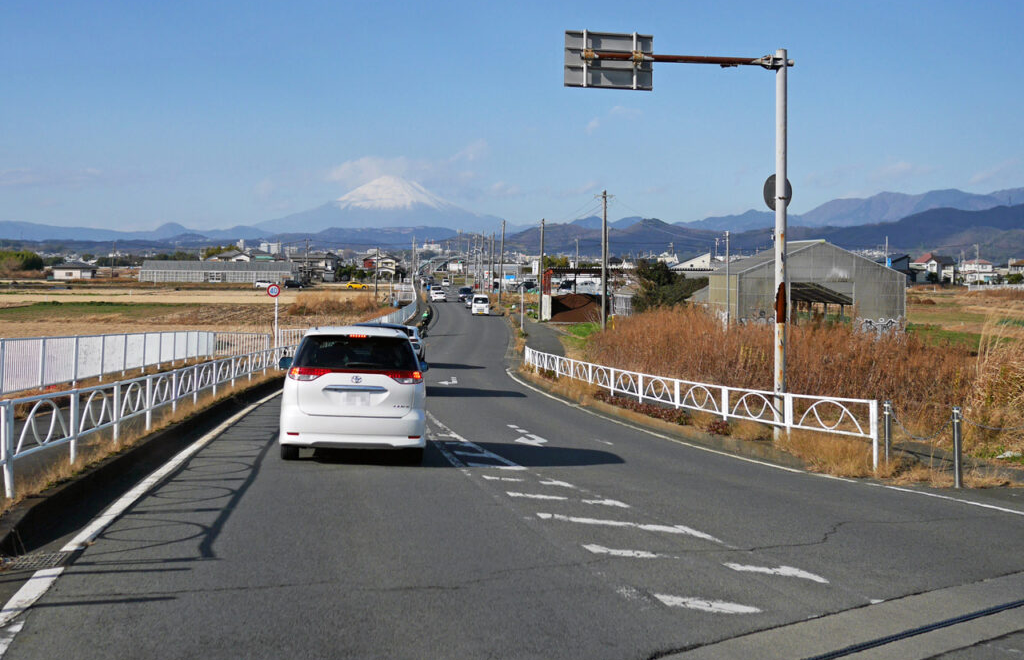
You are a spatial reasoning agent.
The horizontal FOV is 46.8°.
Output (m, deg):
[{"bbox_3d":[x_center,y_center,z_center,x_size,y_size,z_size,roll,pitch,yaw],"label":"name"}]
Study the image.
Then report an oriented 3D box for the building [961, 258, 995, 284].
[{"bbox_3d":[116.050,-14.335,295.000,8.000,7.000,7.800,1,4,18],"label":"building"}]

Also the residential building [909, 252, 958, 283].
[{"bbox_3d":[100.689,-14.537,282.000,11.000,7.600,9.500,1,4,18],"label":"residential building"}]

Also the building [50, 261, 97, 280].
[{"bbox_3d":[-112.767,-15.207,305.000,10.300,5.200,8.300,0,4,1],"label":"building"}]

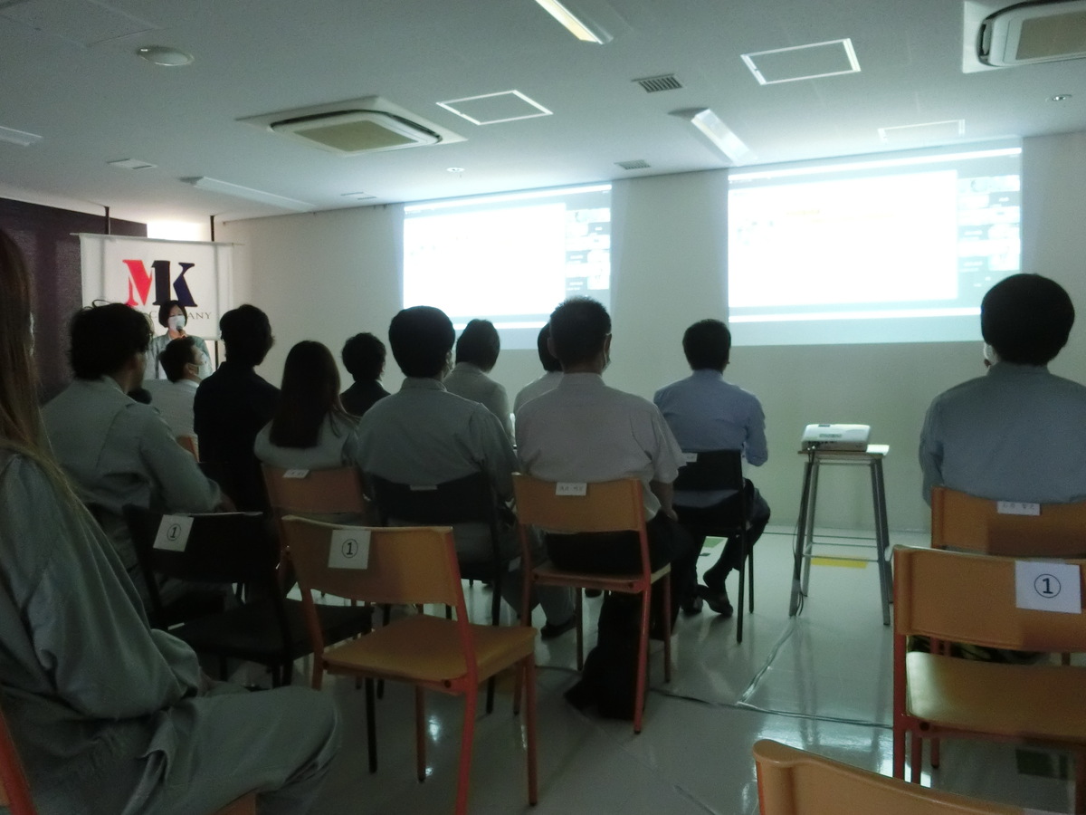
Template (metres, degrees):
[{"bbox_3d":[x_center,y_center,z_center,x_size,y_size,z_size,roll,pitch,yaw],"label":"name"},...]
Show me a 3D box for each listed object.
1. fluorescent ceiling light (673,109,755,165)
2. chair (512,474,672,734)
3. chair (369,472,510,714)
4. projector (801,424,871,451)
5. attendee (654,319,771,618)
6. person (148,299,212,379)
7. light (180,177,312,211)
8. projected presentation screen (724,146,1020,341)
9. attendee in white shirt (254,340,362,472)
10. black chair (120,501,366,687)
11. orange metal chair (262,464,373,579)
[{"bbox_3d":[1.112,-1.642,5.674,0.180,0.080,1.200,1,1,25],"label":"fluorescent ceiling light"},{"bbox_3d":[0.213,0.608,3.124,0.445,0.780,0.530,0,2,24],"label":"chair"},{"bbox_3d":[-0.278,0.609,3.324,0.445,0.780,0.530,0,2,20],"label":"chair"},{"bbox_3d":[1.308,0.127,4.098,0.290,0.080,0.240,0,10,22],"label":"projector"},{"bbox_3d":[0.763,0.280,3.917,0.500,1.285,0.700,1,1,25],"label":"attendee"},{"bbox_3d":[-2.571,0.095,6.412,0.450,1.660,0.320,-2,2,-29],"label":"person"},{"bbox_3d":[-2.204,-1.595,6.955,0.220,0.070,1.240,0,2,24],"label":"light"},{"bbox_3d":[2.145,-1.039,6.048,1.830,1.220,0.030,1,1,25],"label":"projected presentation screen"},{"bbox_3d":[-0.738,0.374,3.642,0.430,1.240,0.720,0,2,26],"label":"attendee in white shirt"},{"bbox_3d":[-0.665,0.587,2.211,0.430,0.750,0.500,0,1,20],"label":"black chair"},{"bbox_3d":[-0.730,0.608,3.538,0.445,0.780,0.530,0,2,24],"label":"orange metal chair"}]

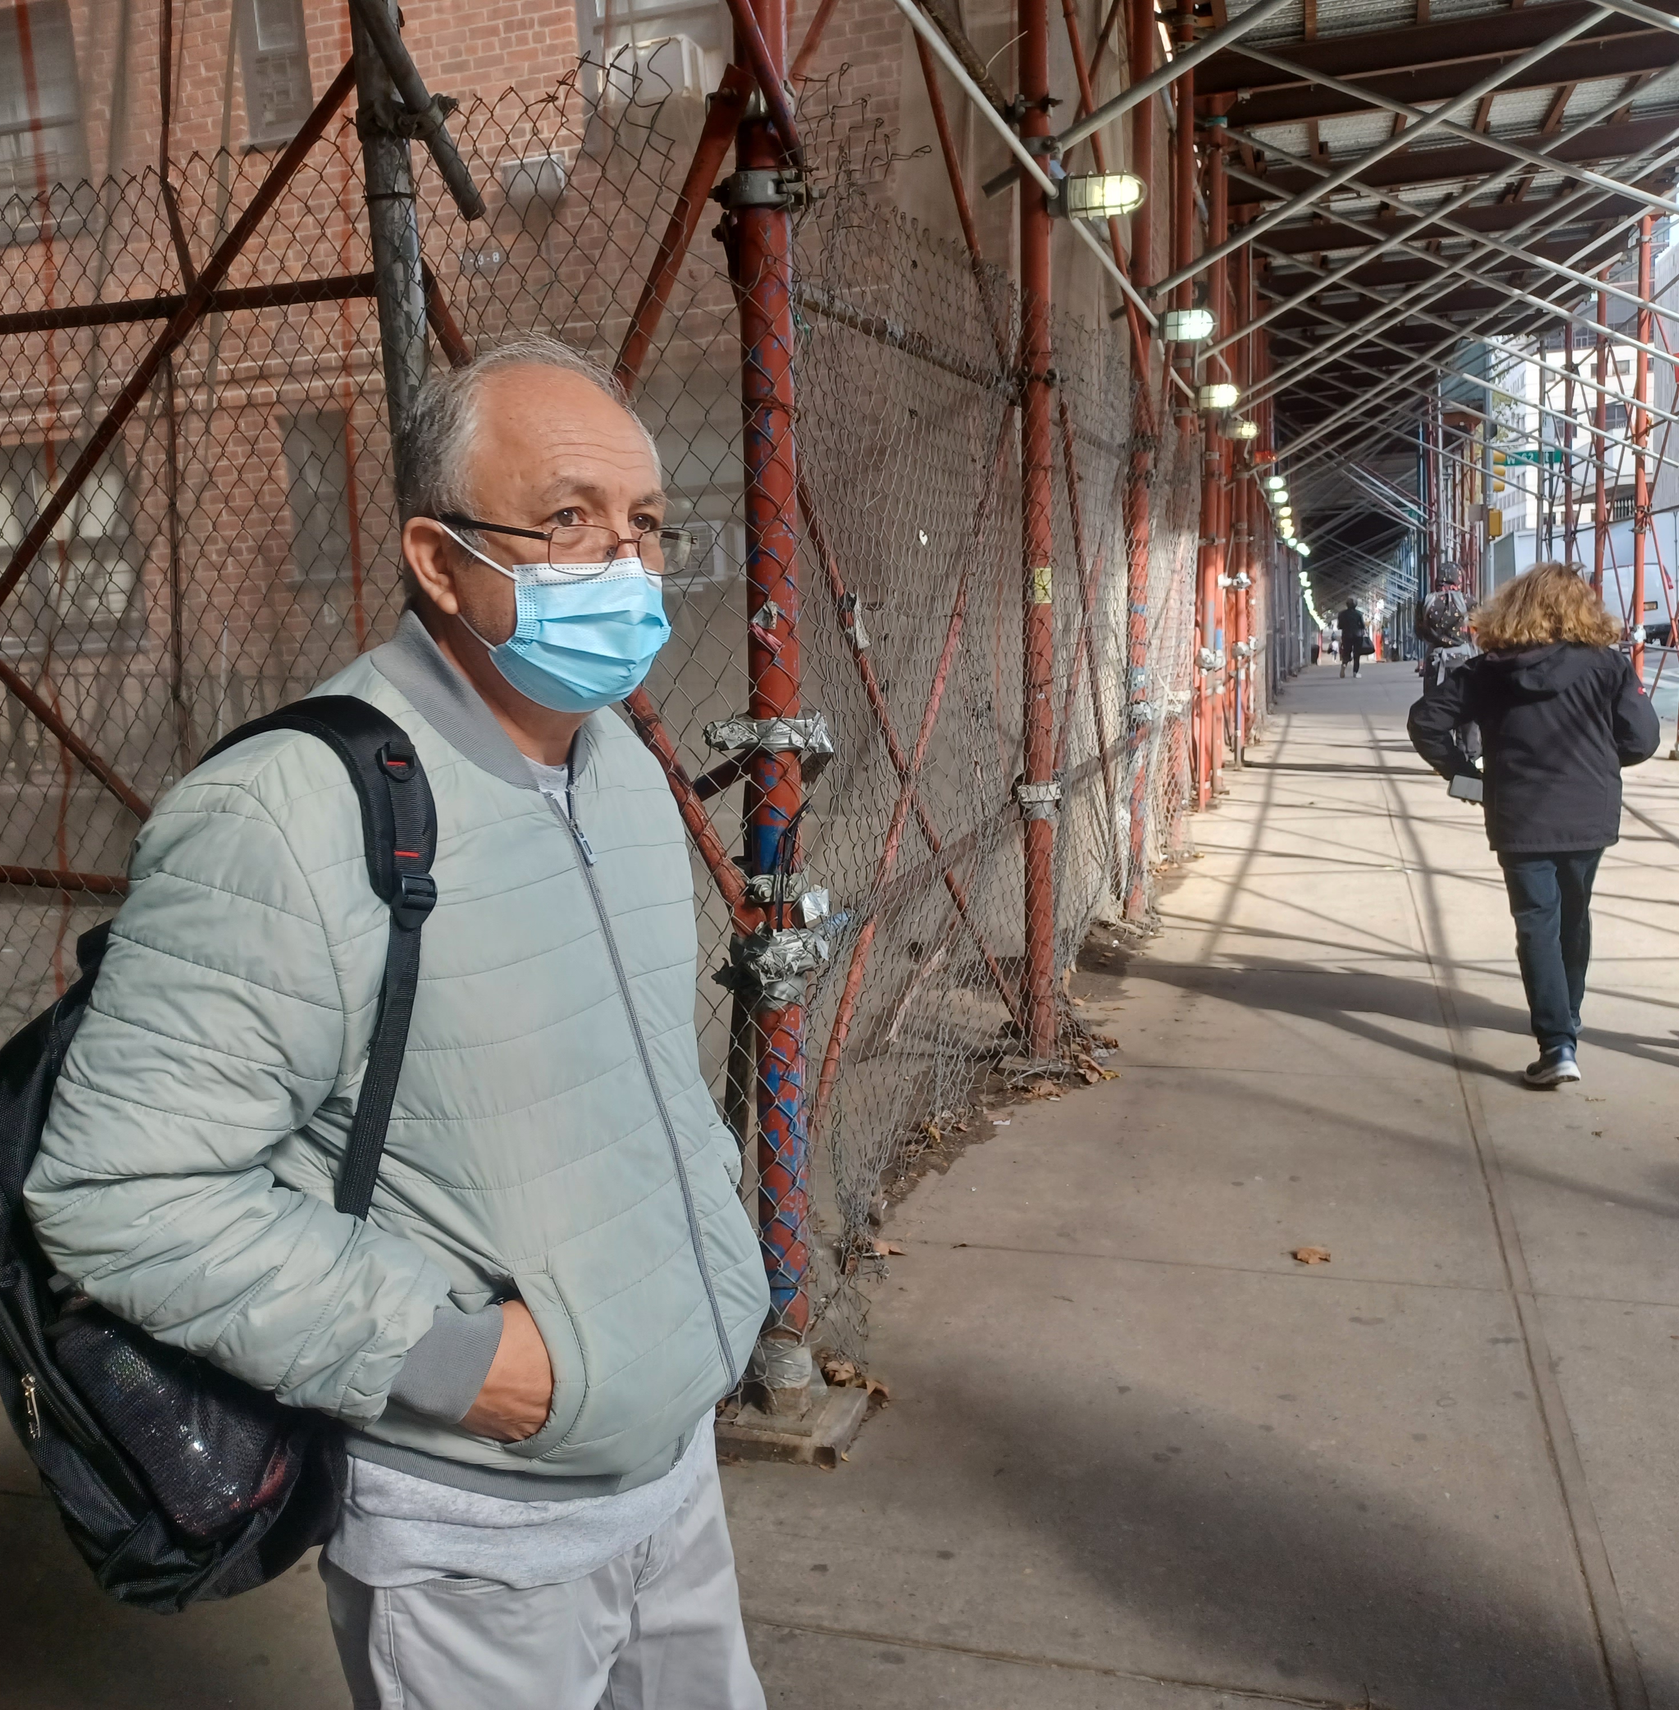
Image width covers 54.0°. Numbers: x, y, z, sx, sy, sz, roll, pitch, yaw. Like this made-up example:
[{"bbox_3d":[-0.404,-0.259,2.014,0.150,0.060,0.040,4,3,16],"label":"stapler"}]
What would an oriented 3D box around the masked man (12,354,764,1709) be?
[{"bbox_3d":[-0.260,0.500,1.290,0.400,1.700,0.540,3,10,37],"label":"masked man"}]

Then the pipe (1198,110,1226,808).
[{"bbox_3d":[2.880,-2.903,12.653,0.110,5.084,0.110,2,8,17],"label":"pipe"}]

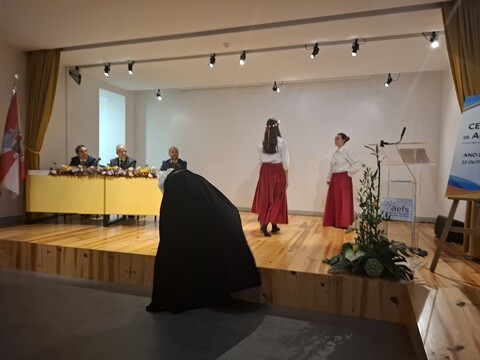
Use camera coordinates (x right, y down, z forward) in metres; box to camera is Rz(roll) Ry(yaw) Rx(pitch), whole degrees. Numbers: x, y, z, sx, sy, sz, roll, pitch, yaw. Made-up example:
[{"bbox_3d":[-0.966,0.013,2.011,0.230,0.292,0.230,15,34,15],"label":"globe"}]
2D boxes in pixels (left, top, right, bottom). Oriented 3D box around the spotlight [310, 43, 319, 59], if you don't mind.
[{"bbox_3d":[1.034,-1.774,4.385,0.100,0.210,0.150,3,3,41],"label":"spotlight"}]

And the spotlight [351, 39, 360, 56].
[{"bbox_3d":[1.485,-1.704,4.100,0.110,0.220,0.140,2,3,18],"label":"spotlight"}]

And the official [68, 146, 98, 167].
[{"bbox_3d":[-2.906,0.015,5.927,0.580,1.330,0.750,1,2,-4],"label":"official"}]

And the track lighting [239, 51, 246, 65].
[{"bbox_3d":[0.040,-1.790,4.687,0.100,0.200,0.140,2,3,21],"label":"track lighting"}]

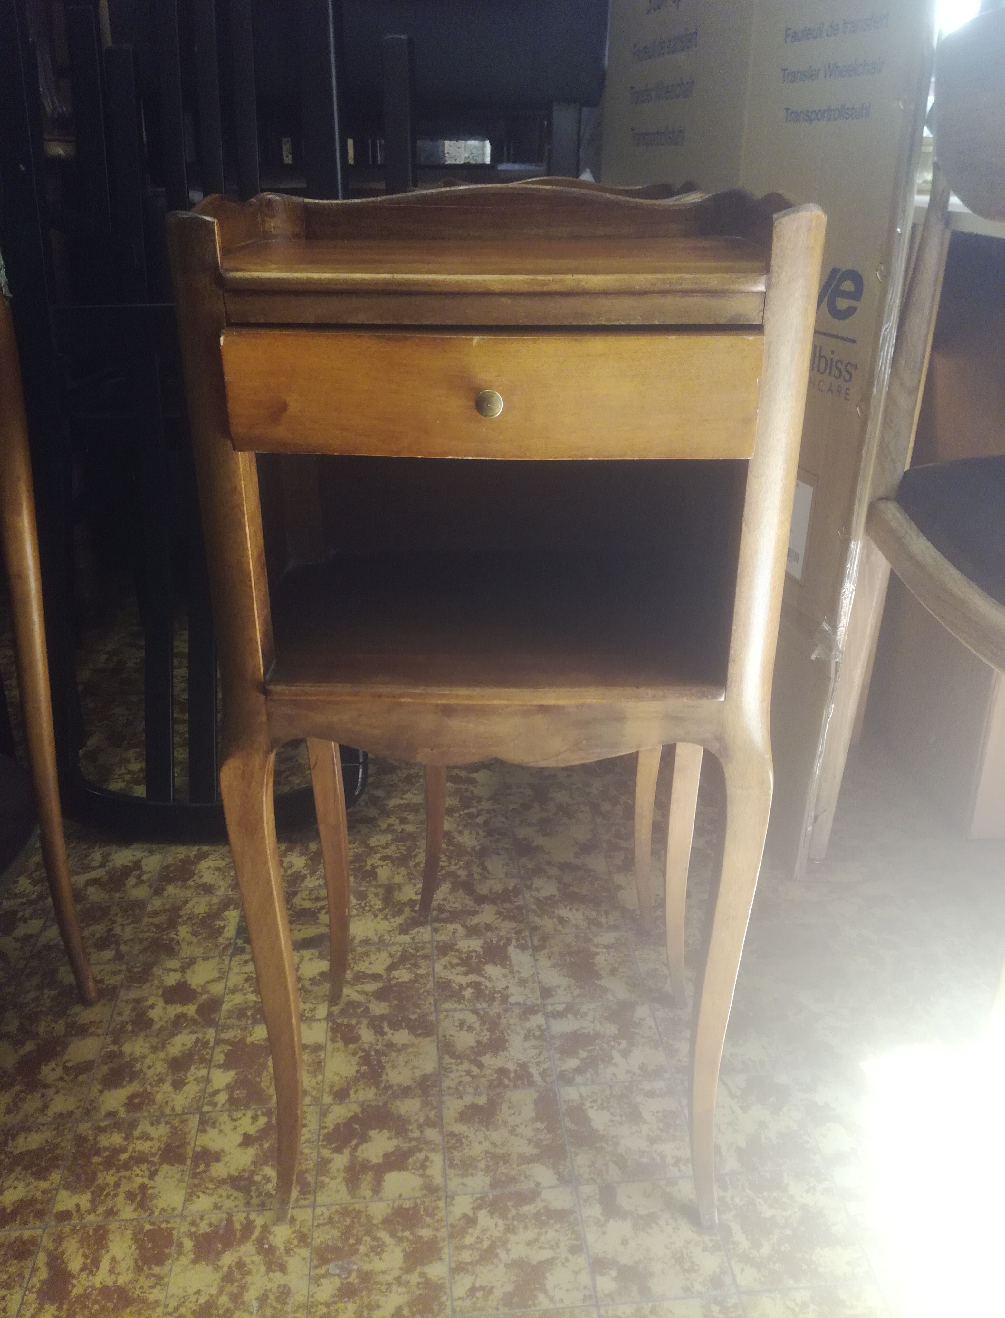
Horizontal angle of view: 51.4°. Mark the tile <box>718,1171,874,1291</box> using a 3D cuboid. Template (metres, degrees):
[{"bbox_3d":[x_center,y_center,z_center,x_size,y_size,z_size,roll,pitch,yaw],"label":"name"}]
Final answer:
[{"bbox_3d":[0.210,0.422,0.778,0.099,0.004,0.099,-2,23,-5],"label":"tile"}]

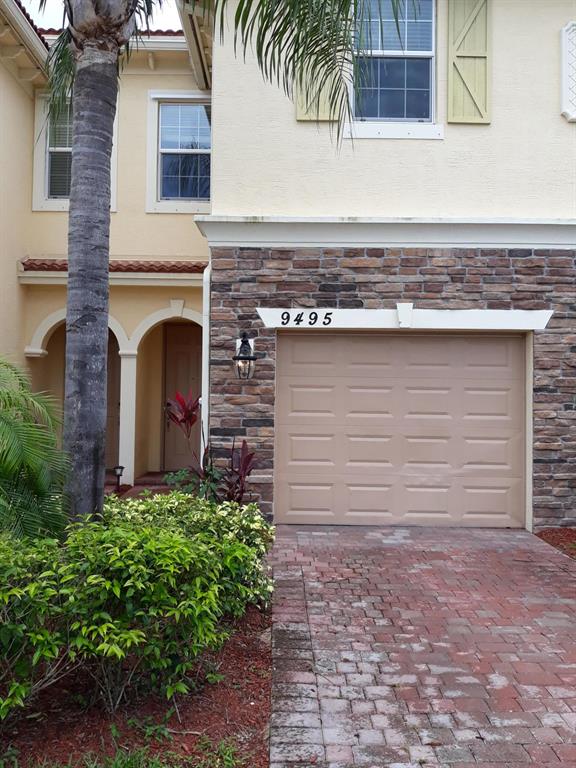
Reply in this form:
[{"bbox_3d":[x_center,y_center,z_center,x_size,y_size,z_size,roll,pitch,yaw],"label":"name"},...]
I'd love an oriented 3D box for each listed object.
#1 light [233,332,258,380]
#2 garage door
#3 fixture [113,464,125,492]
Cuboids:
[{"bbox_3d":[-0.443,-0.286,6.470,0.260,0.490,0.280,1,-1,0],"label":"light"},{"bbox_3d":[1.242,0.495,6.800,2.740,2.130,0.080,1,-1,0],"label":"garage door"},{"bbox_3d":[-2.319,1.307,8.500,0.140,0.380,0.140,1,-1,0],"label":"fixture"}]

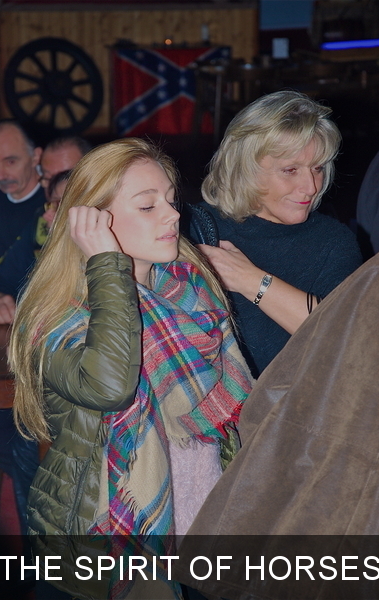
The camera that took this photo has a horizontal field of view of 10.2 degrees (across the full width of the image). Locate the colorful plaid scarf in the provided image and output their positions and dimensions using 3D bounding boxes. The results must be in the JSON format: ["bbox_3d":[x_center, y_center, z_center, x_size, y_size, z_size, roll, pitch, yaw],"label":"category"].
[{"bbox_3d":[-0.075,0.248,4.100,0.360,0.630,0.270,-6,10,-33],"label":"colorful plaid scarf"}]

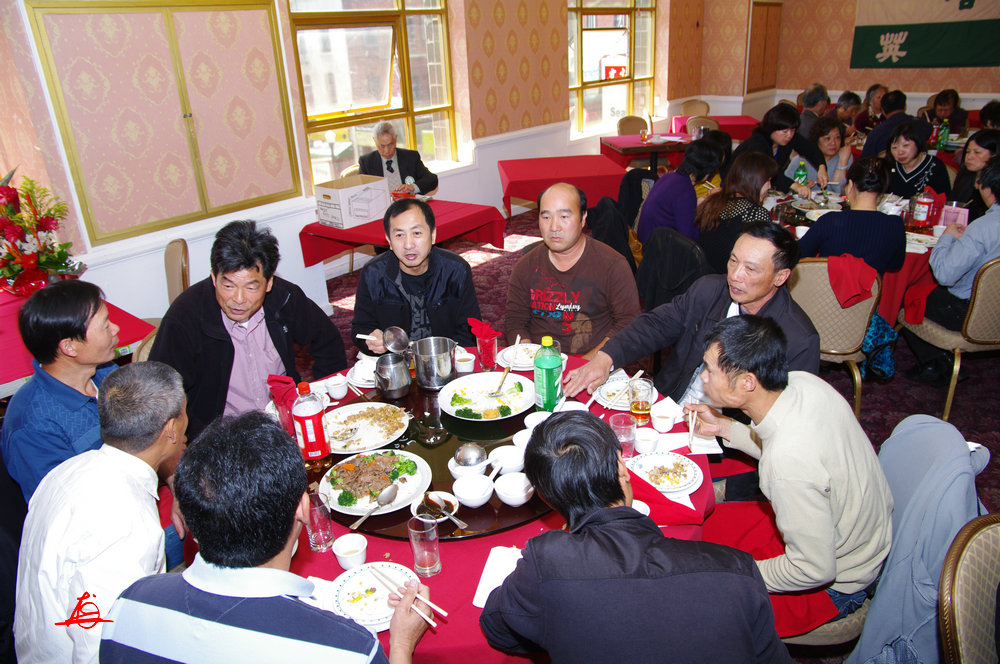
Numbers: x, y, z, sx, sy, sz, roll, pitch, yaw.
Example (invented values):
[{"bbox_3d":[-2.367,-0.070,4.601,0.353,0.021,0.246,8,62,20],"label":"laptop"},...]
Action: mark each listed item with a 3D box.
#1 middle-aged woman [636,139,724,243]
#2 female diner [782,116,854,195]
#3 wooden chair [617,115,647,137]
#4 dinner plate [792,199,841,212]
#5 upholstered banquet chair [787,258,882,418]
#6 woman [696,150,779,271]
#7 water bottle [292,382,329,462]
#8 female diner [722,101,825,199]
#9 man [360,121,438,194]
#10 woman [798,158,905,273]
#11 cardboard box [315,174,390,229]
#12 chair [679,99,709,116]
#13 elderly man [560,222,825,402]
[{"bbox_3d":[1.318,-0.714,4.719,0.750,1.220,0.500,-8,24,-11],"label":"middle-aged woman"},{"bbox_3d":[2.041,-0.763,4.429,0.500,1.250,0.750,2,23,13],"label":"female diner"},{"bbox_3d":[1.796,-2.355,8.802,0.450,0.920,0.550,-3,22,0],"label":"wooden chair"},{"bbox_3d":[1.844,-0.731,3.880,0.290,0.030,0.290,-3,22,1],"label":"dinner plate"},{"bbox_3d":[1.656,-0.014,3.446,0.435,0.930,0.570,8,26,23],"label":"upholstered banquet chair"},{"bbox_3d":[1.380,-0.393,3.678,0.750,1.200,0.450,-18,27,-32],"label":"woman"},{"bbox_3d":[-0.573,0.285,1.998,0.103,0.297,0.103,-3,24,0],"label":"water bottle"},{"bbox_3d":[2.076,-1.077,5.281,0.720,1.380,0.520,16,30,36],"label":"female diner"},{"bbox_3d":[-0.697,-0.819,4.806,0.520,1.340,0.750,-16,25,-28],"label":"man"},{"bbox_3d":[1.669,-0.276,3.357,0.500,1.200,0.750,5,24,19],"label":"woman"},{"bbox_3d":[-1.064,-0.948,4.846,0.318,0.275,0.410,19,32,40],"label":"cardboard box"},{"bbox_3d":[2.843,-2.898,9.757,0.450,0.920,0.550,1,23,11],"label":"chair"},{"bbox_3d":[0.631,0.272,2.129,0.780,1.220,0.620,-19,27,-34],"label":"elderly man"}]

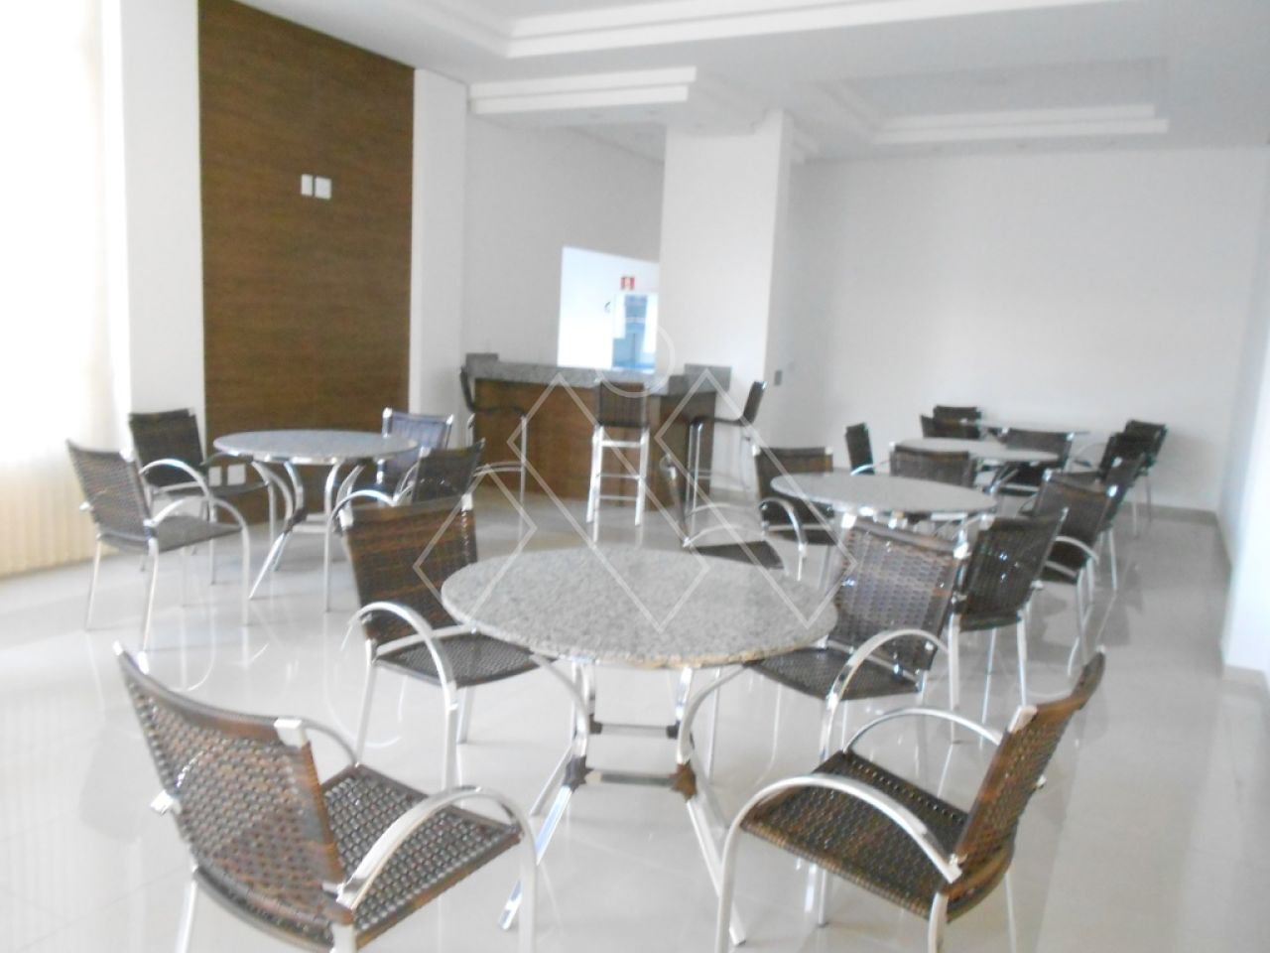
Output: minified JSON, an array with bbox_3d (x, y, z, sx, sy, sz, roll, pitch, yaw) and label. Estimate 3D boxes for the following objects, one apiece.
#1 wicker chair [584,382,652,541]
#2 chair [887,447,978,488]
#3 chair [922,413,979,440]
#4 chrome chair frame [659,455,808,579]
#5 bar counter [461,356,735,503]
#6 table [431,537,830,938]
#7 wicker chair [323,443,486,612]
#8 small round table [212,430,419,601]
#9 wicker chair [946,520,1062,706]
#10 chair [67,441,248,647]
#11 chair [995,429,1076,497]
[{"bbox_3d":[-0.106,-0.192,7.083,0.402,1.029,0.519,5,9,12],"label":"wicker chair"},{"bbox_3d":[1.828,0.227,5.743,0.530,0.860,0.570,9,11,35],"label":"chair"},{"bbox_3d":[2.610,-0.041,7.701,0.570,0.860,0.530,-5,12,-43],"label":"chair"},{"bbox_3d":[0.394,0.359,4.323,0.554,0.851,0.544,3,9,0],"label":"chrome chair frame"},{"bbox_3d":[-0.334,-0.413,8.193,1.833,1.098,1.078,7,10,26],"label":"bar counter"},{"bbox_3d":[-0.010,0.672,2.464,0.980,0.767,0.980,3,9,0],"label":"table"},{"bbox_3d":[-1.103,0.234,4.619,0.554,0.851,0.544,7,10,26],"label":"wicker chair"},{"bbox_3d":[-1.630,0.202,4.915,0.980,0.767,0.980,3,9,0],"label":"small round table"},{"bbox_3d":[1.287,0.505,3.806,0.530,0.860,0.570,-3,11,-33],"label":"wicker chair"},{"bbox_3d":[-2.086,0.256,4.174,0.512,0.852,0.581,9,10,32],"label":"chair"},{"bbox_3d":[2.809,0.105,6.829,0.512,0.852,0.581,7,10,24],"label":"chair"}]

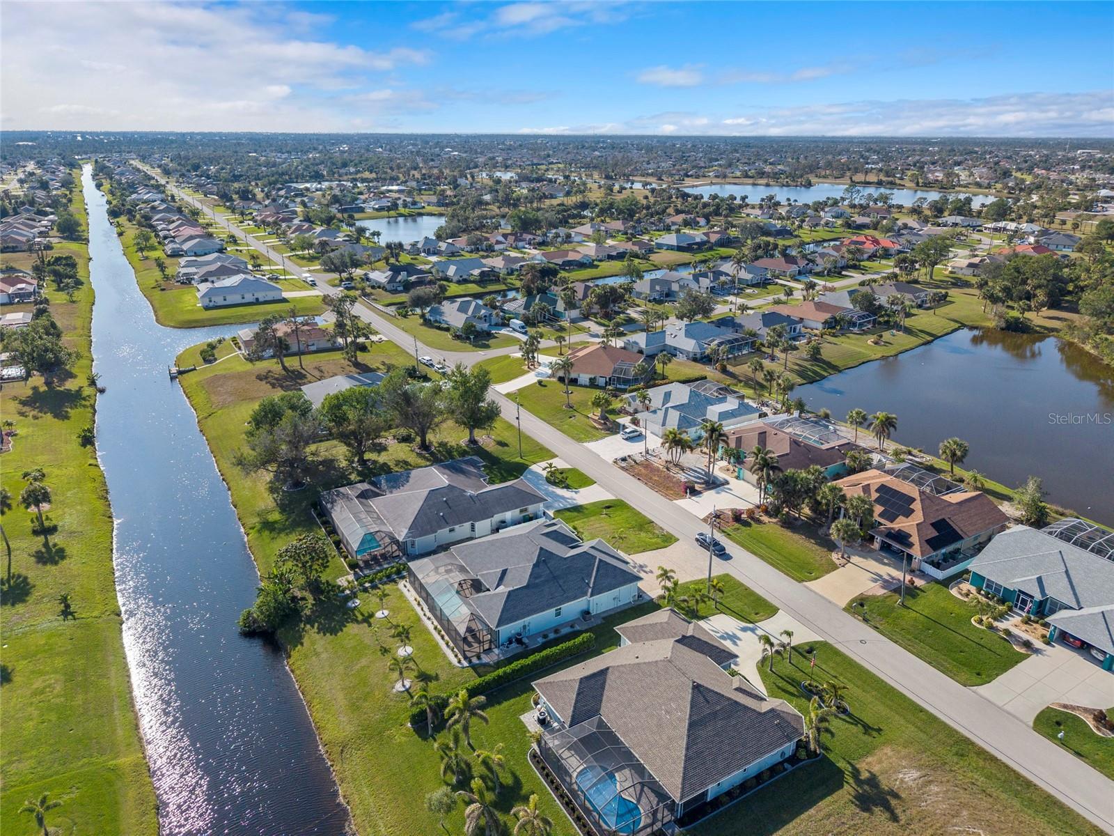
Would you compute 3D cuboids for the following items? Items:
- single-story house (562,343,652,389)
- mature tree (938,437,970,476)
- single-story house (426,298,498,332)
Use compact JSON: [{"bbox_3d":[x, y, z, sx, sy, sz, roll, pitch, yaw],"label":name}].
[{"bbox_3d":[11.742,-13.133,180.786,19.000,5.300,21.300,9,22,21],"label":"single-story house"},{"bbox_3d":[64.120,6.090,124.950,4.500,6.400,4.500,0,20,0],"label":"mature tree"},{"bbox_3d":[-25.832,-29.862,226.278,17.338,5.600,21.796,-11,23,-28],"label":"single-story house"}]

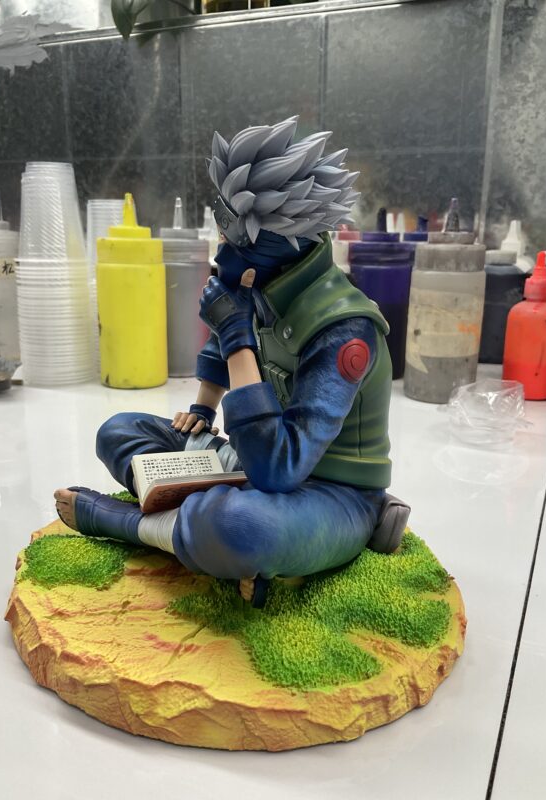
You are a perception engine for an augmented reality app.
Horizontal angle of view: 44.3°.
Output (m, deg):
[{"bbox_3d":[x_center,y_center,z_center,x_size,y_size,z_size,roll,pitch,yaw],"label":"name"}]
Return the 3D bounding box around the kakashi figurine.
[{"bbox_3d":[-0.018,-0.021,0.292,0.154,0.186,0.123,-3,14,-15],"label":"kakashi figurine"}]

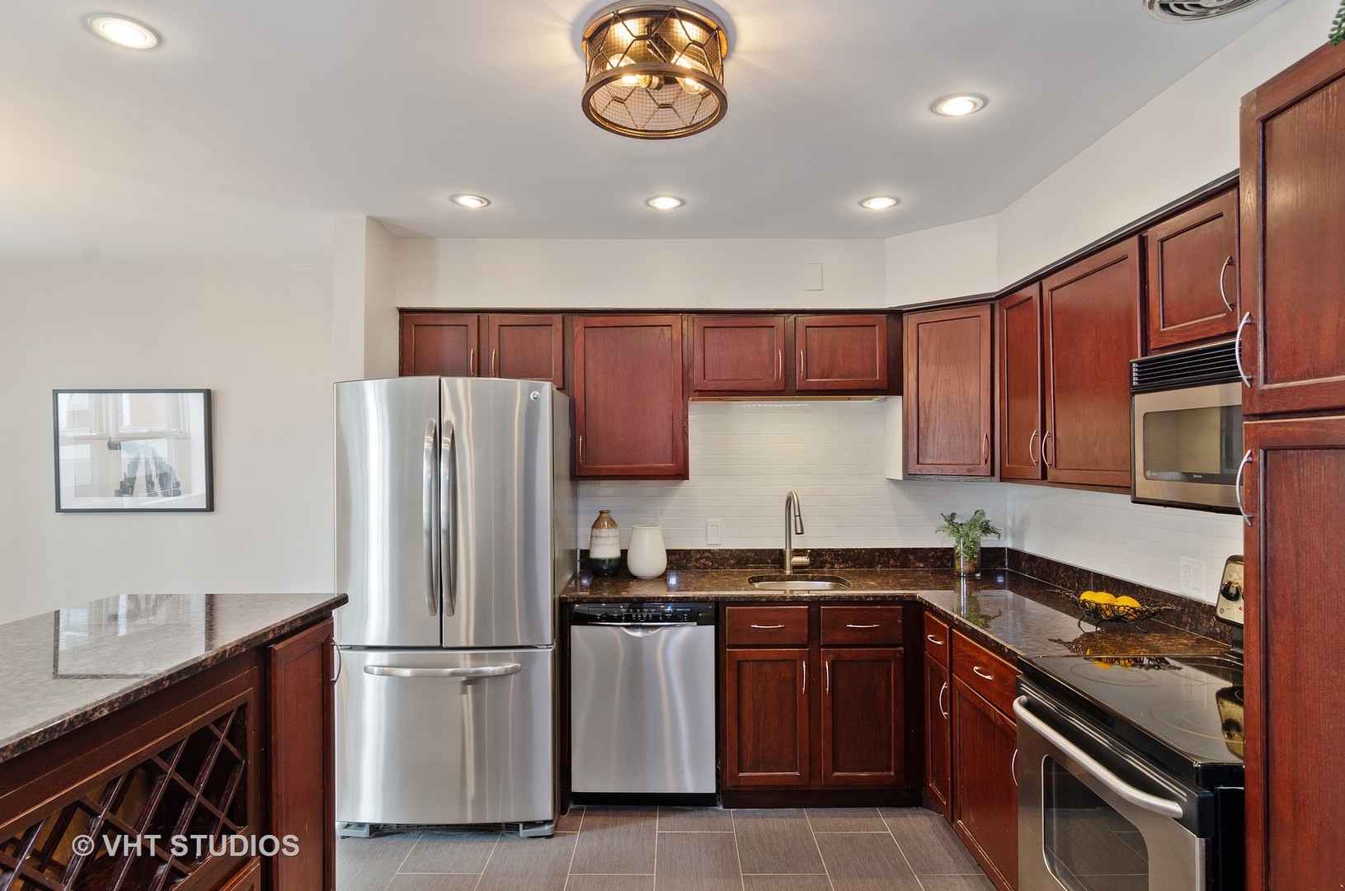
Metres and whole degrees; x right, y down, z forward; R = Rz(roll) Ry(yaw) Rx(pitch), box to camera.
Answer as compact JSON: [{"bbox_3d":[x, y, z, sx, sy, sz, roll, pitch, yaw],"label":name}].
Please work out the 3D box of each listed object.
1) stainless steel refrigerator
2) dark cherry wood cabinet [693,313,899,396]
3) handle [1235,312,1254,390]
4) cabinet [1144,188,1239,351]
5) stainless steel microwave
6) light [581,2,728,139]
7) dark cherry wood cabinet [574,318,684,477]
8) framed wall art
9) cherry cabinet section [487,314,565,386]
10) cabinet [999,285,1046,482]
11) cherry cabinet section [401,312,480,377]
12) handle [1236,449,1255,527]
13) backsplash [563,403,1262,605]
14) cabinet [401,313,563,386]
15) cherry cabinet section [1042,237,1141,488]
[{"bbox_3d":[-0.865,0.640,3.006,0.837,1.765,0.810,0,-1,0],"label":"stainless steel refrigerator"},{"bbox_3d":[0.562,-0.418,3.377,0.960,0.375,0.325,0,-1,0],"label":"dark cherry wood cabinet"},{"bbox_3d":[1.006,-0.168,1.246,0.030,0.132,0.013,0,-1,0],"label":"handle"},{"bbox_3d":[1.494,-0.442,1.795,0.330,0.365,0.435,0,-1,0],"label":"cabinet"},{"bbox_3d":[1.475,-0.047,1.638,0.373,0.402,0.740,0,-1,0],"label":"stainless steel microwave"},{"bbox_3d":[-0.042,-0.865,1.659,0.340,0.145,0.340,0,-1,0],"label":"light"},{"bbox_3d":[-0.190,-0.224,3.382,0.535,0.760,0.325,0,-1,0],"label":"dark cherry wood cabinet"},{"bbox_3d":[-2.713,0.026,3.568,0.796,0.616,0.030,0,-1,0],"label":"framed wall art"},{"bbox_3d":[-0.668,-0.415,3.388,0.363,0.371,0.335,0,-1,0],"label":"cherry cabinet section"},{"bbox_3d":[1.502,-0.235,2.723,0.330,0.760,0.365,0,-1,0],"label":"cabinet"},{"bbox_3d":[-1.053,-0.415,3.389,0.368,0.371,0.335,0,-1,0],"label":"cherry cabinet section"},{"bbox_3d":[1.006,0.075,1.245,0.030,0.132,0.013,0,-1,0],"label":"handle"},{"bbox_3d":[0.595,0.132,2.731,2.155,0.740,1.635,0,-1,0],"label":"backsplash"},{"bbox_3d":[-0.860,-0.416,3.389,0.765,0.375,0.325,0,-1,0],"label":"cabinet"},{"bbox_3d":[1.505,-0.240,2.301,0.336,0.768,0.547,0,-1,0],"label":"cherry cabinet section"}]

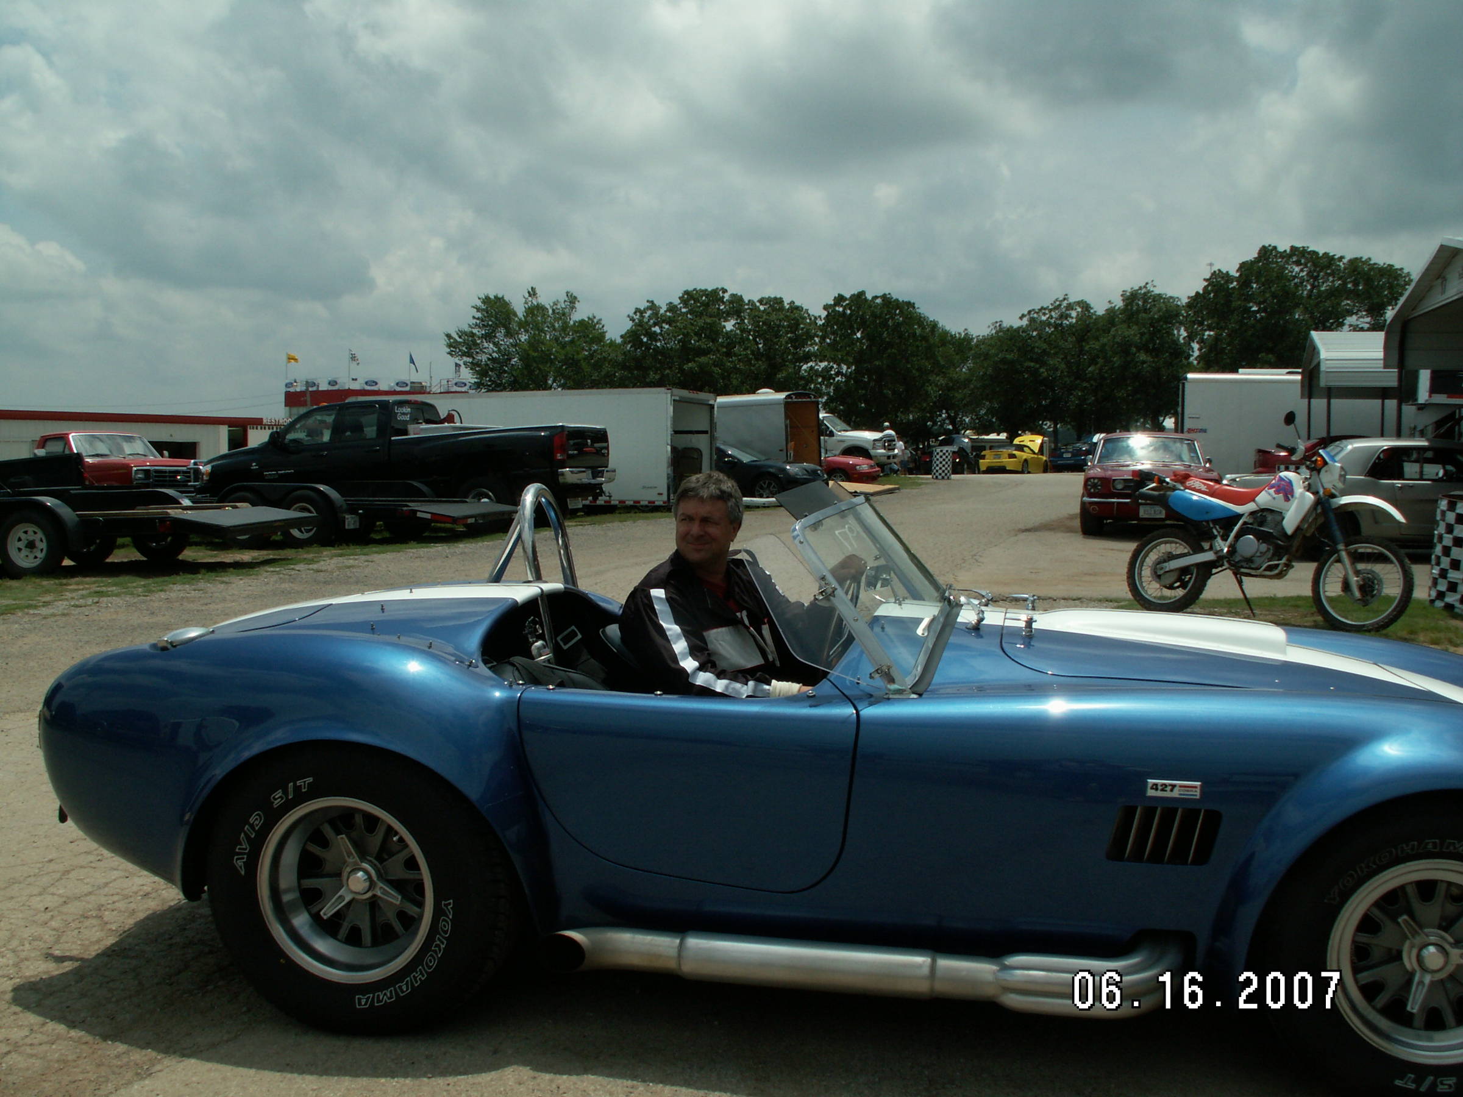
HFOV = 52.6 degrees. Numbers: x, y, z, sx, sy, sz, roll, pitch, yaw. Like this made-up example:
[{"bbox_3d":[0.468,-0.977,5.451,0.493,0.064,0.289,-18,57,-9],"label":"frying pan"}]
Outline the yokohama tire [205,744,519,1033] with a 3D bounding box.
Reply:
[{"bbox_3d":[-0.830,0.745,3.370,0.690,0.690,0.280,2,5,11],"label":"yokohama tire"}]

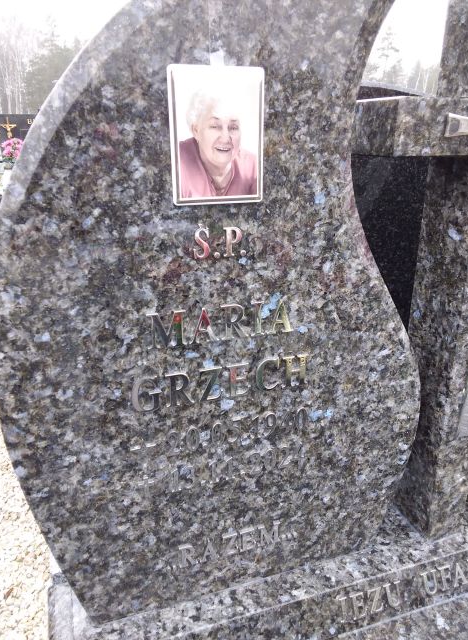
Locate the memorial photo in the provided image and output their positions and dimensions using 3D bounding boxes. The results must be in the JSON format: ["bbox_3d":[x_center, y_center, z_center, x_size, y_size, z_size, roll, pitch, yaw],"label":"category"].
[{"bbox_3d":[-0.018,-0.214,0.609,0.113,0.154,0.012,-6,21,-16],"label":"memorial photo"}]

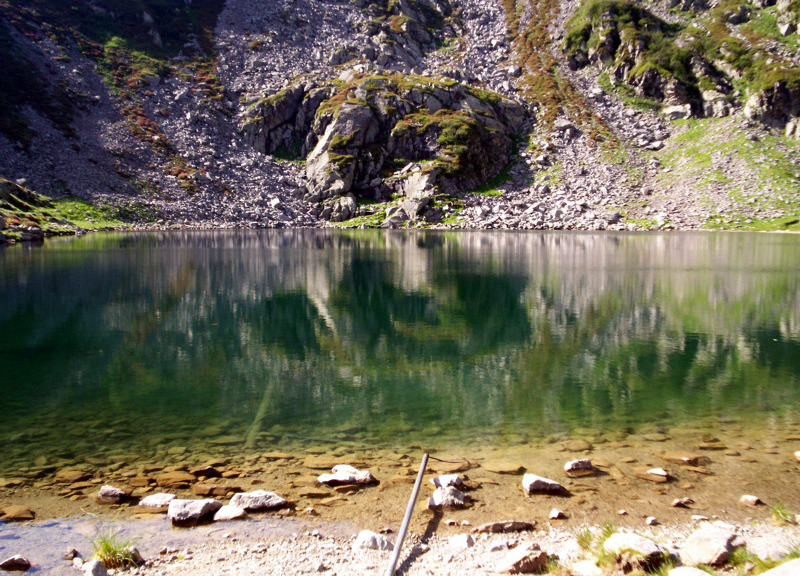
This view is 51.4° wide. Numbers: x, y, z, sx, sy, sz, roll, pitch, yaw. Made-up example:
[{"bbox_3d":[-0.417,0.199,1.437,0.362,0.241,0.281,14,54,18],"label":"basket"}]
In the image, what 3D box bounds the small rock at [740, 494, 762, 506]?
[{"bbox_3d":[2.465,1.489,5.832,0.148,0.065,0.105,2,5,23],"label":"small rock"}]

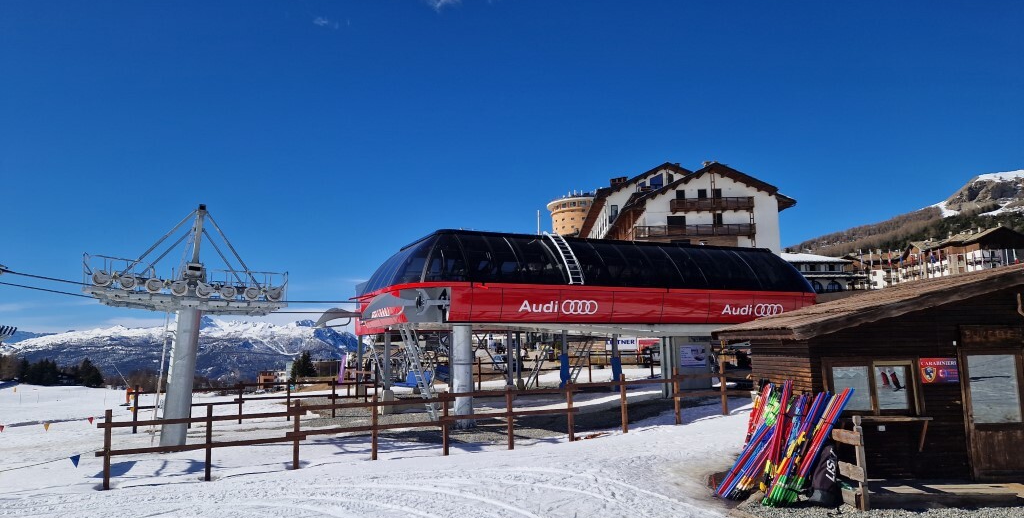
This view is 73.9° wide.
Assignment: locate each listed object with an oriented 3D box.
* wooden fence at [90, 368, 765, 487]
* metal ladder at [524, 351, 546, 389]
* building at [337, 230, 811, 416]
[{"bbox_3d":[-0.389,3.123,13.879,13.818,1.693,0.250,3,-8,-26],"label":"wooden fence"},{"bbox_3d":[1.028,4.267,26.786,0.120,1.833,0.420,32,-19,-17],"label":"metal ladder"},{"bbox_3d":[2.982,2.809,27.137,17.819,6.567,8.446,2,-8,-23],"label":"building"}]

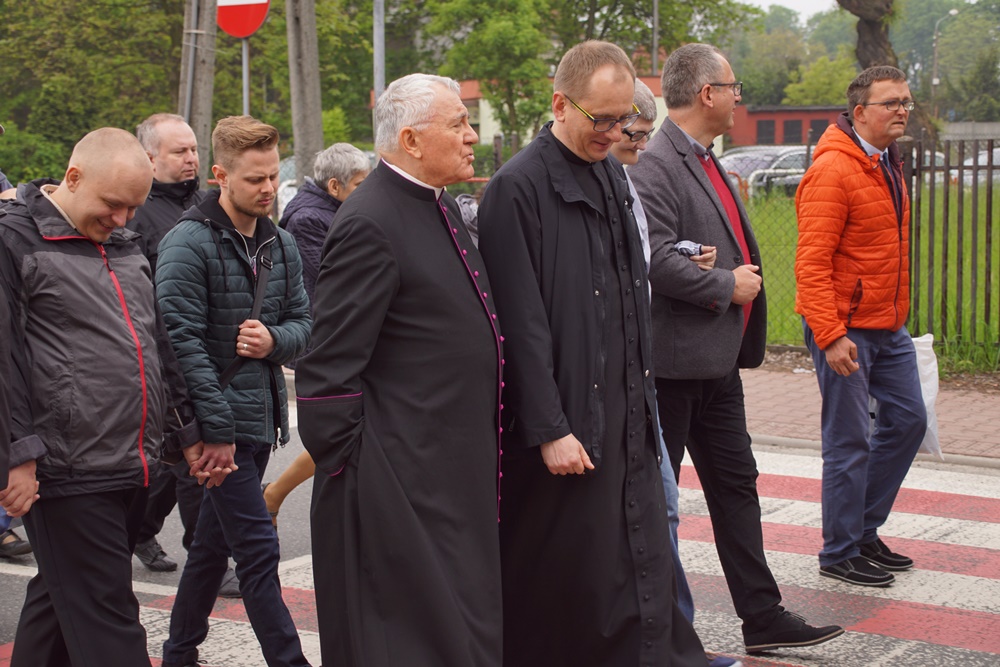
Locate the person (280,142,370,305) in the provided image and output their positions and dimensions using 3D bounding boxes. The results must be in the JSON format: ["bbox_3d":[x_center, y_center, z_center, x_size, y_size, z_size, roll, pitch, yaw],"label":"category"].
[{"bbox_3d":[-0.629,0.053,8.074,0.620,1.580,0.500,2,6,22],"label":"person"}]

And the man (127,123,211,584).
[{"bbox_3d":[-1.096,0.044,7.150,0.650,1.630,0.520,3,7,34],"label":"man"}]

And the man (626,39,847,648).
[{"bbox_3d":[0.697,0.035,6.250,0.760,1.800,0.560,2,6,26],"label":"man"}]

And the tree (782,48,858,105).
[{"bbox_3d":[14.705,-10.331,95.000,4.200,5.500,4.200,0,5,0],"label":"tree"}]

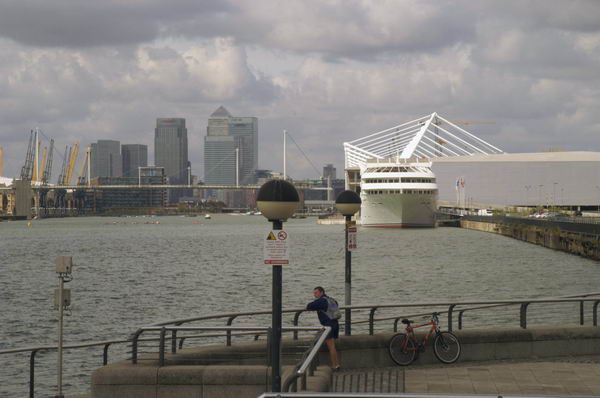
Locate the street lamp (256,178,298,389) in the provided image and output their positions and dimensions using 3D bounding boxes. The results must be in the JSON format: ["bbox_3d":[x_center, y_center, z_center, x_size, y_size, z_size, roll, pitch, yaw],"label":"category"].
[{"bbox_3d":[-0.281,1.229,21.800,0.540,3.000,0.540,0,0,0],"label":"street lamp"}]

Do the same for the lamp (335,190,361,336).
[{"bbox_3d":[0.997,1.326,36.200,0.535,3.050,0.535,0,0,0],"label":"lamp"}]

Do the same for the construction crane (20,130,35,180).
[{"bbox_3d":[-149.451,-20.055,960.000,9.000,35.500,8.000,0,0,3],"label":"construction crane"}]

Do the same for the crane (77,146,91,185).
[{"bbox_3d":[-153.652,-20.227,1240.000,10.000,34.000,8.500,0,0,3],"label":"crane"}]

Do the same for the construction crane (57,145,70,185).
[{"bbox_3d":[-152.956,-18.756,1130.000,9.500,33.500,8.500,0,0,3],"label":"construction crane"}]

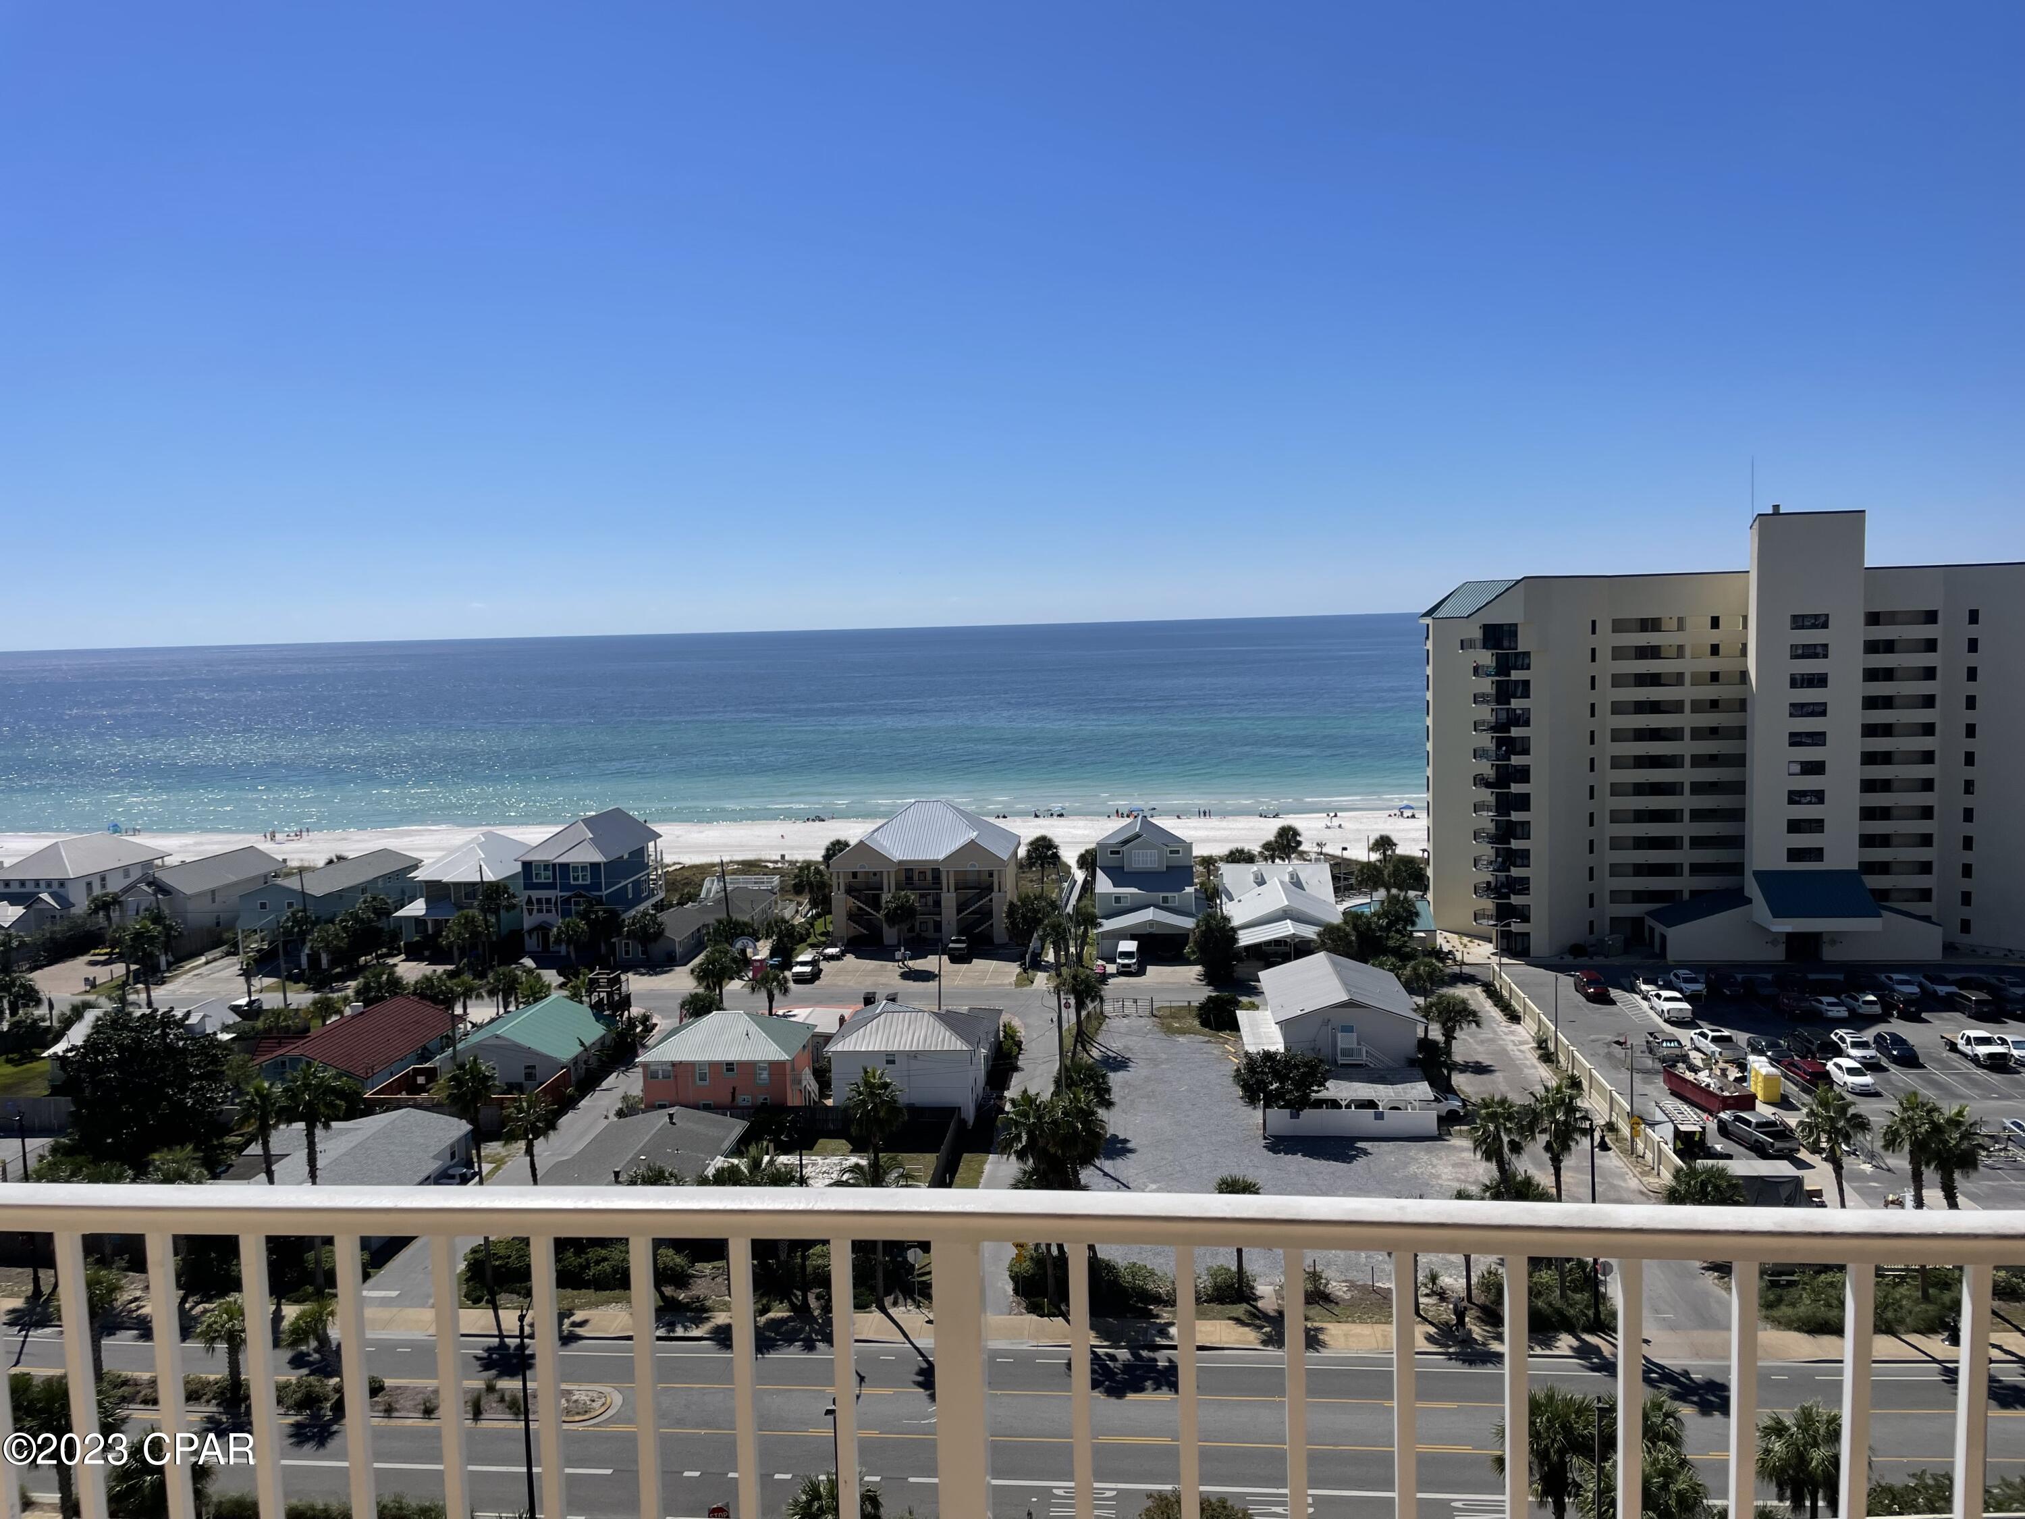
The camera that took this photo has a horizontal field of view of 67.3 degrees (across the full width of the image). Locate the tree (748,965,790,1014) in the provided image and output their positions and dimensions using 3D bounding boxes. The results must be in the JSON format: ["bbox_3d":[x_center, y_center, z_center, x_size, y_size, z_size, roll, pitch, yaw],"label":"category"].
[{"bbox_3d":[-21.949,20.934,138.338,3.700,5.200,3.700,-1,5,6],"label":"tree"}]

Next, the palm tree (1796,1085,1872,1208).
[{"bbox_3d":[39.252,20.923,72.532,3.680,11.050,3.680,-1,5,6],"label":"palm tree"}]

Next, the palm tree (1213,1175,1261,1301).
[{"bbox_3d":[11.172,23.712,75.377,2.430,6.450,2.430,-1,5,6],"label":"palm tree"}]

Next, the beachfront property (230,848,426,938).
[{"bbox_3d":[-75.446,16.215,170.869,9.400,8.500,24.000,-1,5,5],"label":"beachfront property"}]

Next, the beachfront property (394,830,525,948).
[{"bbox_3d":[-58.759,14.627,167.626,12.000,11.400,17.500,-1,5,5],"label":"beachfront property"}]

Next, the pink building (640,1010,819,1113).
[{"bbox_3d":[-19.543,21.212,105.956,10.400,7.500,9.200,-1,5,5],"label":"pink building"}]

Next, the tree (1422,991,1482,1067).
[{"bbox_3d":[33.021,20.147,114.407,4.300,5.406,4.300,-1,5,0],"label":"tree"}]

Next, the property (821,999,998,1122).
[{"bbox_3d":[-6.985,20.832,108.251,10.300,7.200,11.800,-1,5,5],"label":"property"}]

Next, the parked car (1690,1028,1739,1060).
[{"bbox_3d":[53.051,21.379,113.921,2.000,1.870,5.650,-1,5,6],"label":"parked car"}]

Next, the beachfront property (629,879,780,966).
[{"bbox_3d":[-35.708,18.235,175.018,11.200,4.600,26.000,-1,5,6],"label":"beachfront property"}]

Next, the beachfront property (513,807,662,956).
[{"bbox_3d":[-46.888,13.178,168.617,10.700,13.500,18.800,-1,5,5],"label":"beachfront property"}]

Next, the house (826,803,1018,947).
[{"bbox_3d":[-9.416,12.264,176.057,20.200,14.900,19.000,-1,5,6],"label":"house"}]

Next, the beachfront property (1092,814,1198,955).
[{"bbox_3d":[14.994,13.322,168.372,11.200,12.900,20.000,-1,5,6],"label":"beachfront property"}]

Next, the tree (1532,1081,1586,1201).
[{"bbox_3d":[26.270,20.967,73.132,2.700,11.540,2.700,-1,5,6],"label":"tree"}]

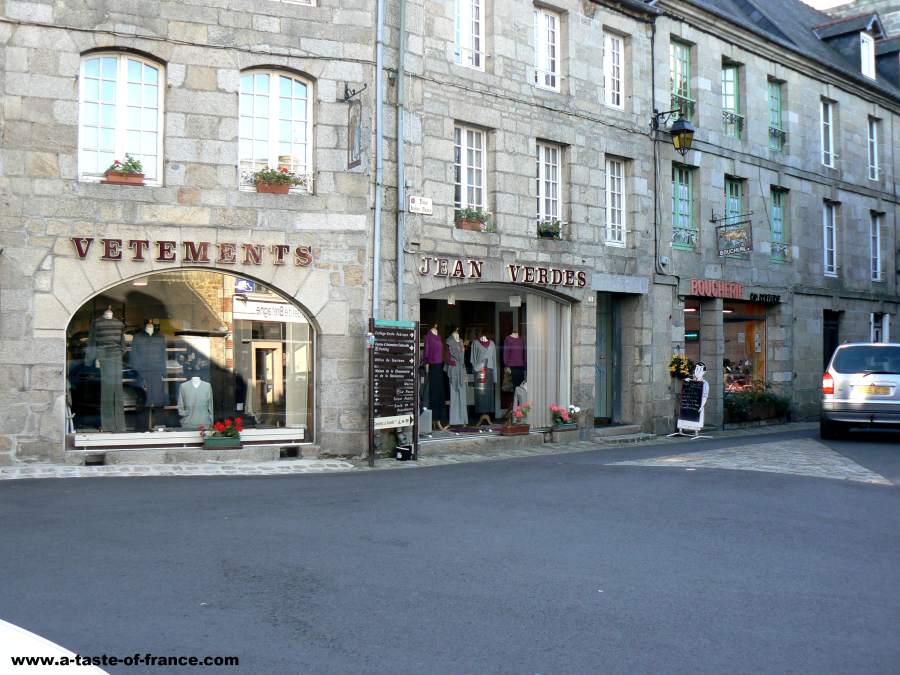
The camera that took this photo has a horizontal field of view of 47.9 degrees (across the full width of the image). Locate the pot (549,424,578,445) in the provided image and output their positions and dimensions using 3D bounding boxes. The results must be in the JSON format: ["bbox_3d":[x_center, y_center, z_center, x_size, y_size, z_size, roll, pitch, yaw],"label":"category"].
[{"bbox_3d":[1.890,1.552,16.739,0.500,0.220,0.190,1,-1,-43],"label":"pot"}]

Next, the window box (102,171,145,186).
[{"bbox_3d":[-4.421,-2.149,13.751,0.520,0.170,0.200,0,-1,-20],"label":"window box"}]

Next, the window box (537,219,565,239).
[{"bbox_3d":[1.664,-1.788,16.710,0.450,0.310,0.230,1,-1,-43],"label":"window box"}]

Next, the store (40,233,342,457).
[{"bbox_3d":[-3.551,0.126,14.290,4.050,3.080,0.600,0,-1,-20],"label":"store"}]

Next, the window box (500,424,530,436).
[{"bbox_3d":[1.027,1.466,15.893,0.500,0.165,0.180,1,-1,-43],"label":"window box"}]

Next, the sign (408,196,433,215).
[{"bbox_3d":[-0.416,-1.926,14.792,0.450,0.250,0.030,1,-1,-43],"label":"sign"}]

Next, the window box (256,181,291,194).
[{"bbox_3d":[-2.517,-2.132,14.462,0.460,0.170,0.200,0,-1,-20],"label":"window box"}]

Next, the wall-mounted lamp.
[{"bbox_3d":[4.066,-3.792,18.548,0.410,0.820,0.760,1,-1,-43],"label":"wall-mounted lamp"}]

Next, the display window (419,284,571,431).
[{"bbox_3d":[0.717,0.349,16.015,3.450,2.410,0.300,1,-1,-43],"label":"display window"}]

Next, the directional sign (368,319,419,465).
[{"bbox_3d":[-0.784,0.760,14.297,0.090,1.990,0.970,-1,-1,40],"label":"directional sign"}]

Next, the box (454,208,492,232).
[{"bbox_3d":[0.351,-1.784,15.463,0.560,0.340,0.250,1,-1,-43],"label":"box"}]

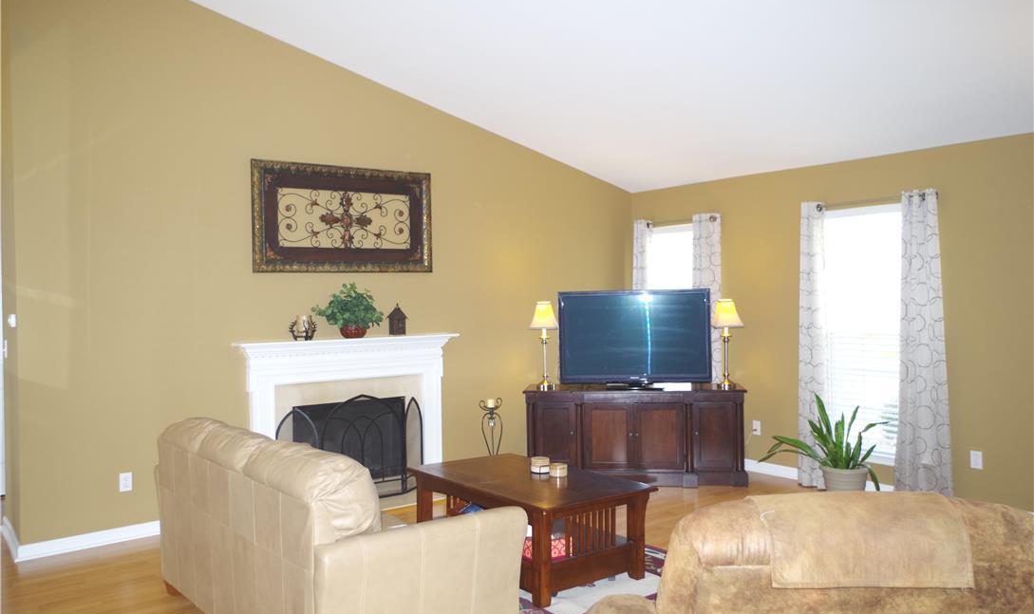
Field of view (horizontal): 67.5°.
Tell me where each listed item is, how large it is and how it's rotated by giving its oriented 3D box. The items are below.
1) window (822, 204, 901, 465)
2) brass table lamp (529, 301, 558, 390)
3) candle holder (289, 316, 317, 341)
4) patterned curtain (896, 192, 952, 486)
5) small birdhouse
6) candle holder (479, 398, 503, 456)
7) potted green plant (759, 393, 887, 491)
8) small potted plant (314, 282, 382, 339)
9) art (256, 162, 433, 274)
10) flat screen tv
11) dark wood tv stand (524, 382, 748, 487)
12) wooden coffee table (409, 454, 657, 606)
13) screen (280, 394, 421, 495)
[{"bbox_3d":[2.532,0.205,5.642,0.110,1.850,0.690,-1,1,-38],"label":"window"},{"bbox_3d":[0.210,0.299,6.112,0.225,0.700,0.225,-1,1,7],"label":"brass table lamp"},{"bbox_3d":[-1.485,0.150,5.379,0.180,0.175,0.170,-2,2,-37],"label":"candle holder"},{"bbox_3d":[2.728,0.290,5.199,0.110,2.130,0.375,-1,1,-38],"label":"patterned curtain"},{"bbox_3d":[-0.896,0.093,5.821,0.125,0.245,0.120,-2,2,-37],"label":"small birdhouse"},{"bbox_3d":[-0.201,1.055,6.170,0.200,0.657,0.200,-1,1,0],"label":"candle holder"},{"bbox_3d":[2.152,0.983,5.434,0.860,0.770,0.680,0,1,22],"label":"potted green plant"},{"bbox_3d":[-1.206,0.025,5.524,0.490,0.410,0.360,-2,2,-37],"label":"small potted plant"},{"bbox_3d":[-1.230,-0.637,5.656,1.395,0.765,0.050,-2,2,-37],"label":"art"},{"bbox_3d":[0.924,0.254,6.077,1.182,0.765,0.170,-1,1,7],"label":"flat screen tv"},{"bbox_3d":[0.924,1.009,6.148,1.698,0.730,0.493,-1,1,6],"label":"dark wood tv stand"},{"bbox_3d":[0.041,1.165,4.253,0.740,0.485,1.230,-1,1,-38],"label":"wooden coffee table"},{"bbox_3d":[-1.139,1.017,5.623,1.170,0.780,0.170,-2,2,-37],"label":"screen"}]

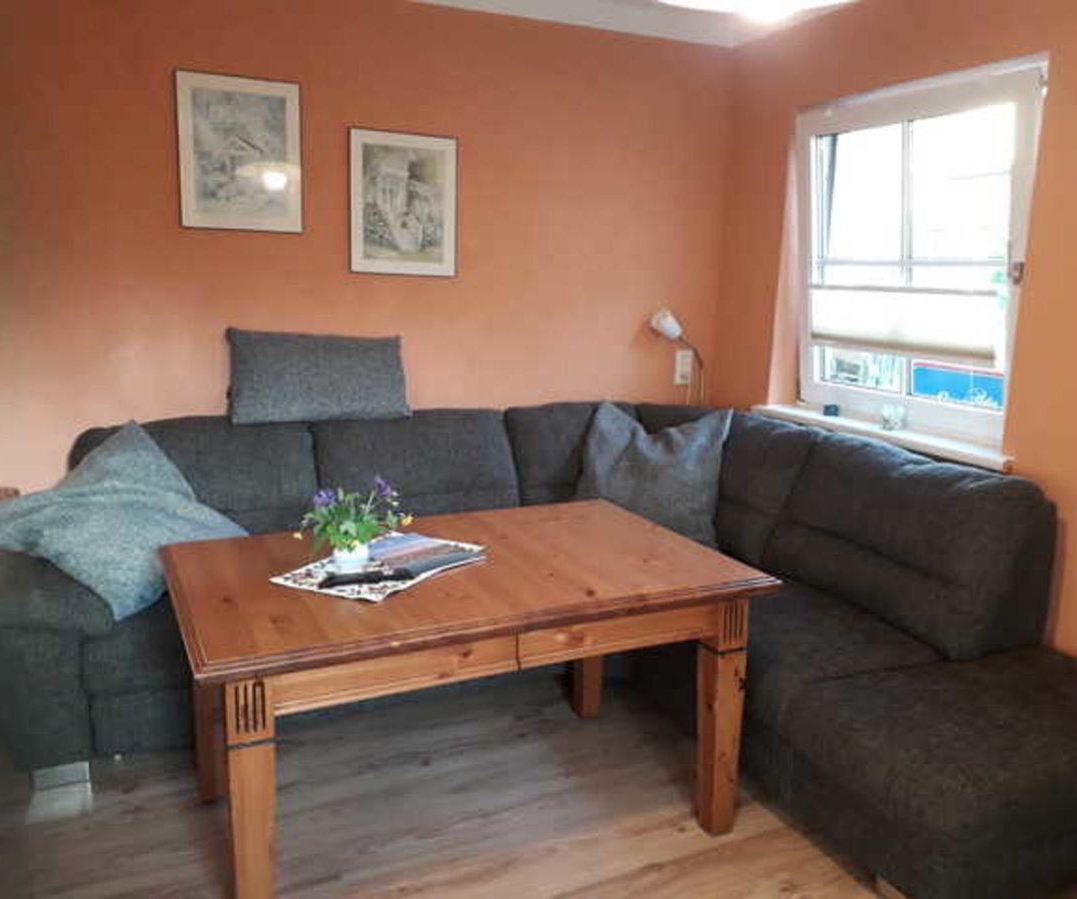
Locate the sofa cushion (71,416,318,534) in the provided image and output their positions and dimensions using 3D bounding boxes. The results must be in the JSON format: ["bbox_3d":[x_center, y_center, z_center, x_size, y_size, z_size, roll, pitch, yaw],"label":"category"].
[{"bbox_3d":[-1.166,0.137,3.260,0.794,0.500,0.272,-3,3,-22],"label":"sofa cushion"}]

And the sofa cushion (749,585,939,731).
[{"bbox_3d":[0.752,0.592,2.890,0.544,0.184,0.875,-3,11,-22],"label":"sofa cushion"}]

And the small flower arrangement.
[{"bbox_3d":[-0.458,0.177,2.341,0.272,0.198,0.213,-3,11,-22],"label":"small flower arrangement"}]

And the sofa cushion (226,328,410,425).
[{"bbox_3d":[-0.771,-0.257,3.348,0.632,0.331,0.118,-3,7,-22],"label":"sofa cushion"}]

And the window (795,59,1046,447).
[{"bbox_3d":[1.261,-0.648,3.235,0.081,1.117,1.125,-8,13,-21],"label":"window"}]

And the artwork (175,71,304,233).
[{"bbox_3d":[-1.038,-1.031,3.271,0.417,0.528,0.022,-3,11,-22],"label":"artwork"}]

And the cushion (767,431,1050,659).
[{"bbox_3d":[1.108,0.251,2.972,0.272,0.500,0.889,6,8,-23],"label":"cushion"}]

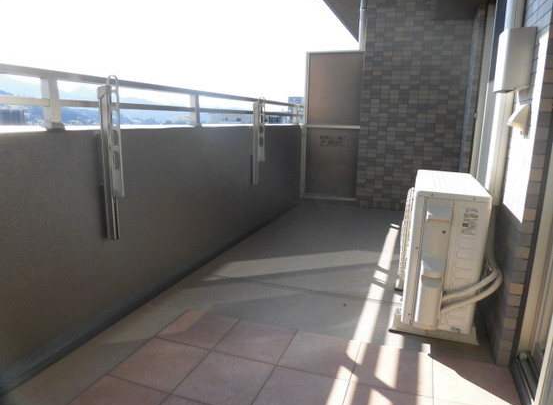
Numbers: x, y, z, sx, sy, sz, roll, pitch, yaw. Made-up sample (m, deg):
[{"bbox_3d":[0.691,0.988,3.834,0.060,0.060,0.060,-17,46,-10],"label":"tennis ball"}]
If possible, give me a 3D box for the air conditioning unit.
[{"bbox_3d":[0.862,0.222,2.020,0.345,0.675,0.800,5,12,21],"label":"air conditioning unit"}]

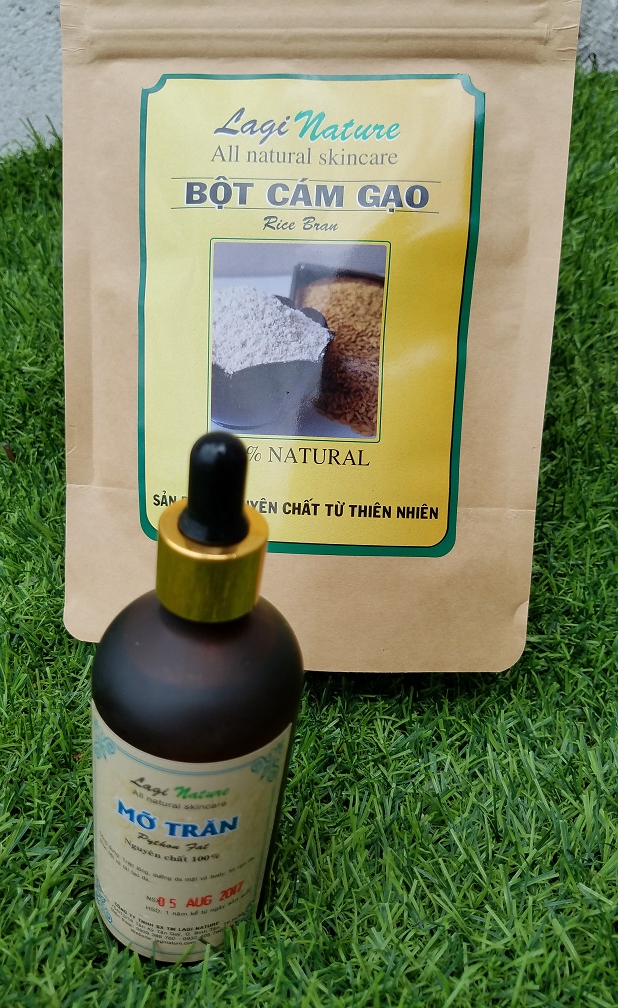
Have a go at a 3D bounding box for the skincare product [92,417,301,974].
[{"bbox_3d":[-0.024,0.040,0.164,0.045,0.147,0.045,9,33,-2],"label":"skincare product"}]

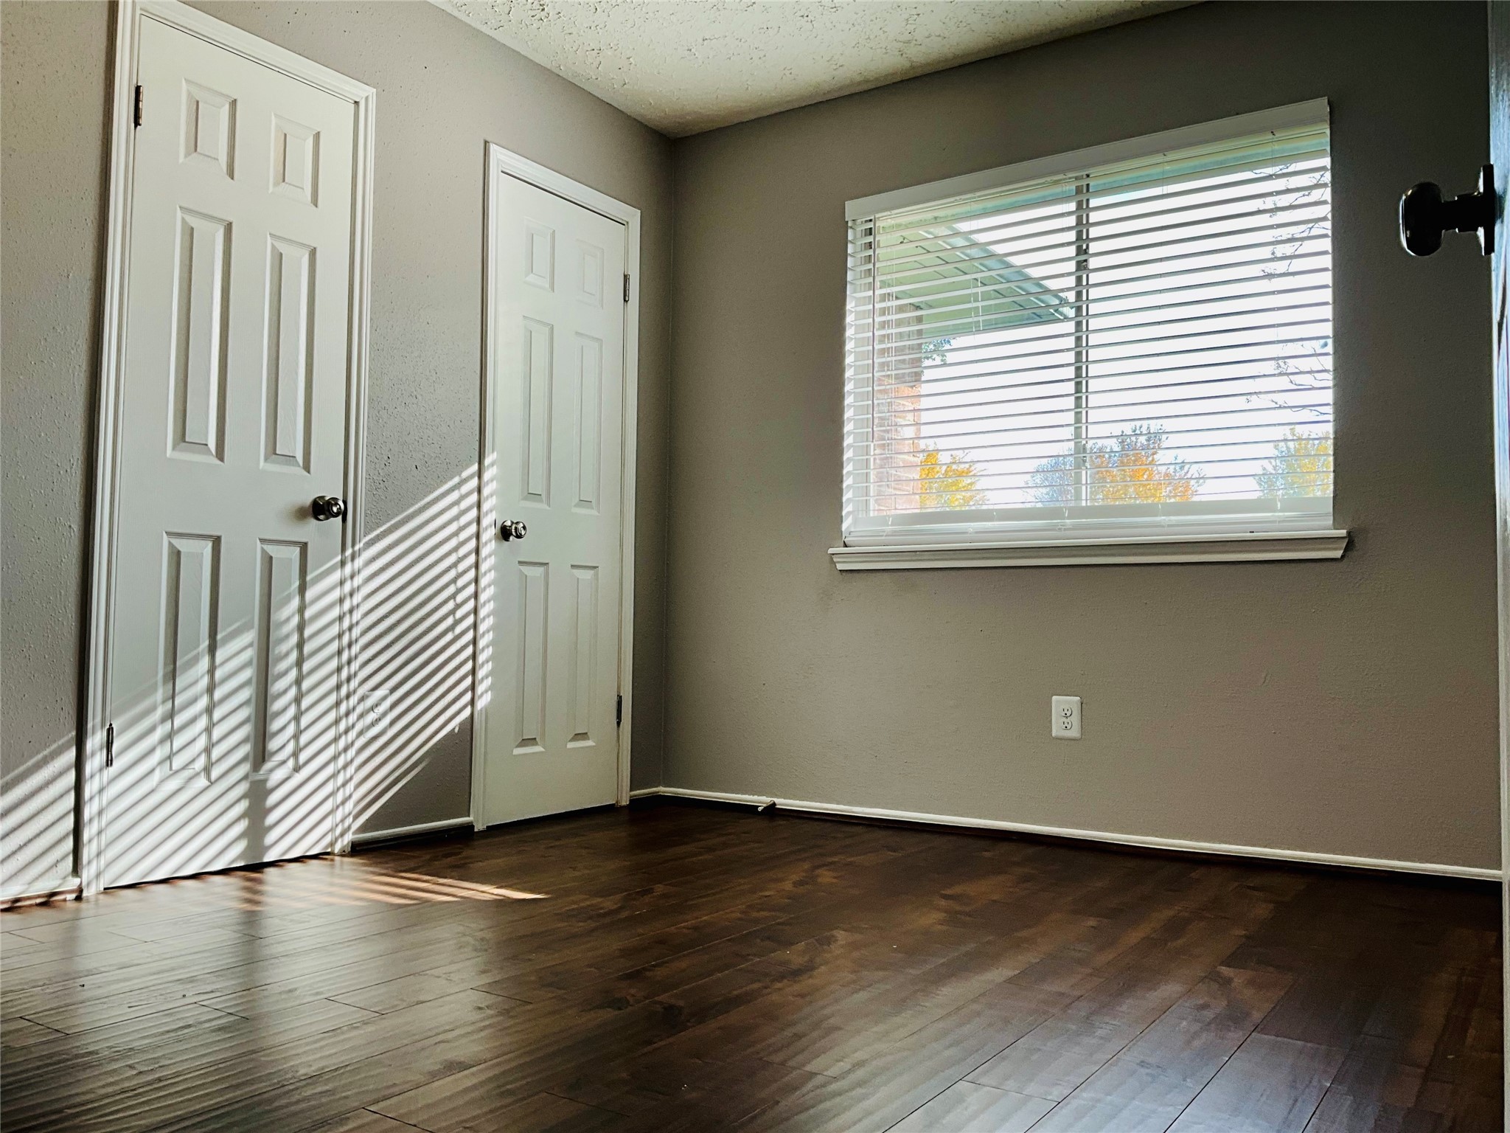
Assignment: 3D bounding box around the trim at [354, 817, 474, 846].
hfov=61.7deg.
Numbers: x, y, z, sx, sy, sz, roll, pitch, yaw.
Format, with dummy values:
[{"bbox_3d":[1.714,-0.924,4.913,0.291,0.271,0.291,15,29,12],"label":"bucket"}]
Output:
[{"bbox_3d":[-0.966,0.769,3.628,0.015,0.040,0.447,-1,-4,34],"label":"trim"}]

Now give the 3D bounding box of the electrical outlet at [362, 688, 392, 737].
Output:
[{"bbox_3d":[-1.051,0.410,3.520,0.010,0.124,0.085,-1,-4,34],"label":"electrical outlet"}]

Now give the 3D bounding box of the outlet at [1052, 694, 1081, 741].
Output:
[{"bbox_3d":[0.925,0.451,3.760,0.085,0.124,0.010,-1,-4,34],"label":"outlet"}]

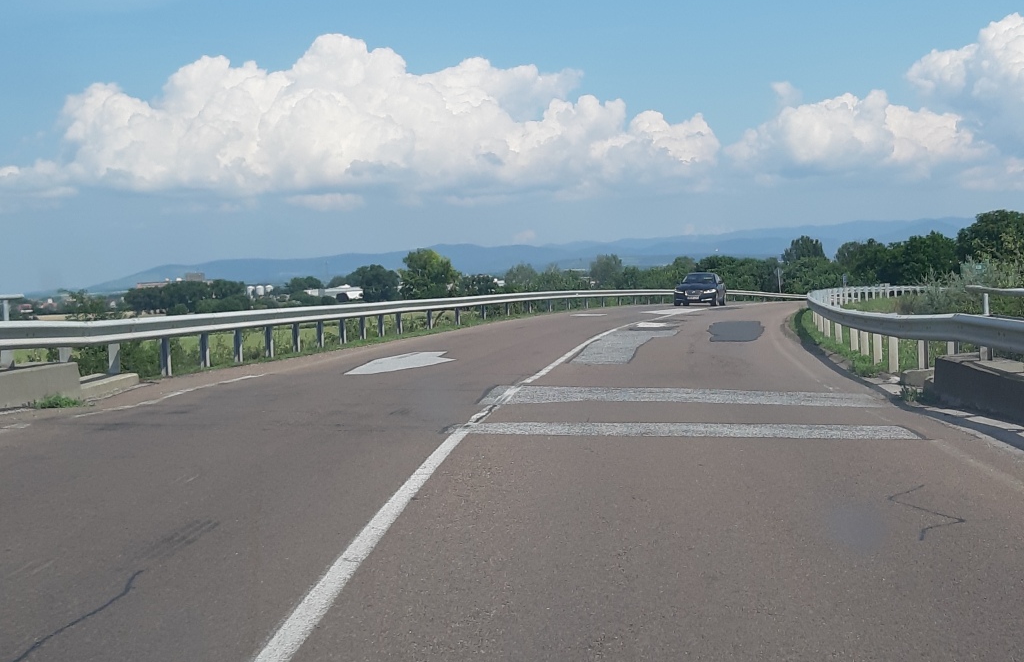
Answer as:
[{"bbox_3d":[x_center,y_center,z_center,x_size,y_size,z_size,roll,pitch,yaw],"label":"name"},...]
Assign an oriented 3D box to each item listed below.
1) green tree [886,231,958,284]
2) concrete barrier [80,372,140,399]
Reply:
[{"bbox_3d":[41.117,-6.961,80.000,6.707,6.010,6.491,1,4,27],"label":"green tree"},{"bbox_3d":[-5.200,0.690,9.950,0.500,0.170,1.500,-1,3,0],"label":"concrete barrier"}]

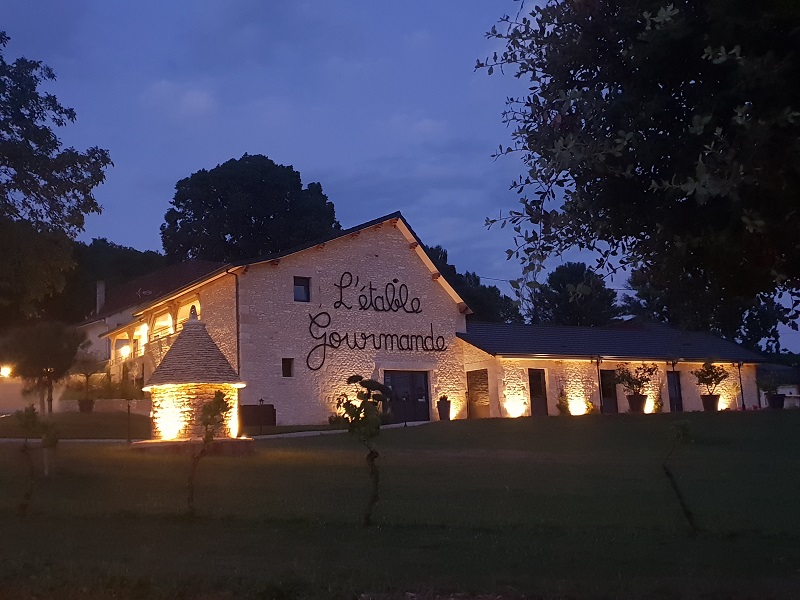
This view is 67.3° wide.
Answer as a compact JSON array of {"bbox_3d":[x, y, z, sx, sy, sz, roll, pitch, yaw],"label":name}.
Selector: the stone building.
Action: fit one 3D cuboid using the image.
[{"bbox_3d":[2.533,2.431,37.846,31.600,9.550,21.200,4,-11,-31],"label":"stone building"}]

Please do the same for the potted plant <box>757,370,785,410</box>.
[{"bbox_3d":[20.245,4.936,32.813,1.495,2.097,1.500,-2,-10,0],"label":"potted plant"}]

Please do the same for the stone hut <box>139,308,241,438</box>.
[{"bbox_3d":[-6.245,2.189,18.127,3.080,3.917,3.050,-2,-10,0],"label":"stone hut"}]

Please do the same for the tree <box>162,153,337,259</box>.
[{"bbox_3d":[-13.770,-1.879,55.170,16.880,24.299,16.000,-2,-10,0],"label":"tree"}]

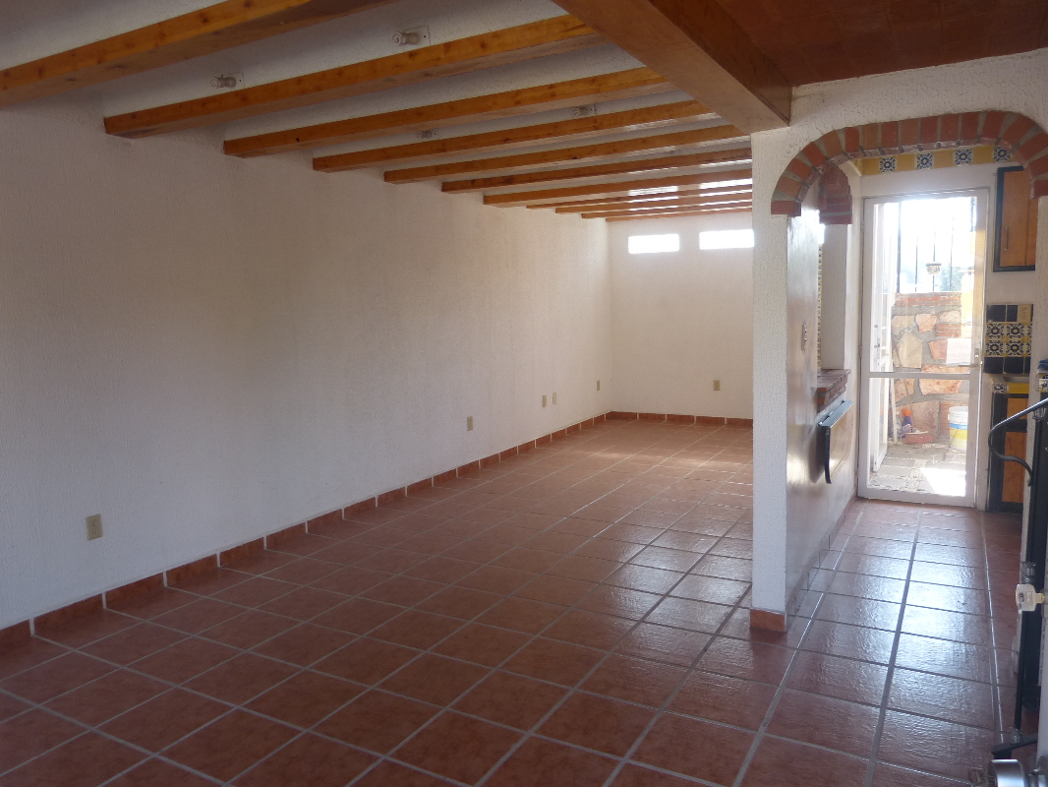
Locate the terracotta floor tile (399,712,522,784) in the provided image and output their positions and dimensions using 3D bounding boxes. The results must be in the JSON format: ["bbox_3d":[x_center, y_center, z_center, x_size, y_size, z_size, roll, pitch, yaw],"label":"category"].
[{"bbox_3d":[-0.214,1.165,2.497,0.332,0.010,0.328,2,8,30],"label":"terracotta floor tile"}]

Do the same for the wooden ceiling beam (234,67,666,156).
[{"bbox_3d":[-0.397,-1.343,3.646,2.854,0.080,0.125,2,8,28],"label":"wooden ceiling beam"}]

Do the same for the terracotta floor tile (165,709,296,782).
[{"bbox_3d":[-0.981,1.183,2.547,0.332,0.010,0.328,2,8,30],"label":"terracotta floor tile"}]

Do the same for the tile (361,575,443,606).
[{"bbox_3d":[-0.615,1.004,3.851,0.323,0.012,0.323,2,8,30],"label":"tile"}]

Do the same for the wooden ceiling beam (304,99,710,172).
[{"bbox_3d":[-0.080,-1.419,4.205,2.838,0.076,0.134,3,8,30],"label":"wooden ceiling beam"}]

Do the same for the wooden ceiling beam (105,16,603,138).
[{"bbox_3d":[-0.755,-1.280,3.088,2.804,0.081,0.132,2,7,27],"label":"wooden ceiling beam"}]

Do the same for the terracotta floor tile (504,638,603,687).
[{"bbox_3d":[0.120,1.085,3.062,0.333,0.010,0.333,2,8,29],"label":"terracotta floor tile"}]

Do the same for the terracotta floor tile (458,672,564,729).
[{"bbox_3d":[-0.047,1.127,2.792,0.330,0.010,0.326,2,8,30],"label":"terracotta floor tile"}]

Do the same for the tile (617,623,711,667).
[{"bbox_3d":[0.592,1.060,3.195,0.330,0.010,0.326,2,8,30],"label":"tile"}]

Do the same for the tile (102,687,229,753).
[{"bbox_3d":[-1.280,1.170,2.701,0.334,0.010,0.334,2,8,30],"label":"tile"}]

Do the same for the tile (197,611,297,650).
[{"bbox_3d":[-1.244,1.075,3.444,0.323,0.012,0.323,2,8,30],"label":"tile"}]

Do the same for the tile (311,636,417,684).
[{"bbox_3d":[-0.640,1.094,3.096,0.330,0.010,0.330,2,8,30],"label":"tile"}]

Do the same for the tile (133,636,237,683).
[{"bbox_3d":[-1.416,1.120,3.163,0.334,0.010,0.334,2,8,30],"label":"tile"}]

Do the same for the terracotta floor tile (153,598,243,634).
[{"bbox_3d":[-1.552,1.070,3.624,0.334,0.010,0.334,2,8,30],"label":"terracotta floor tile"}]

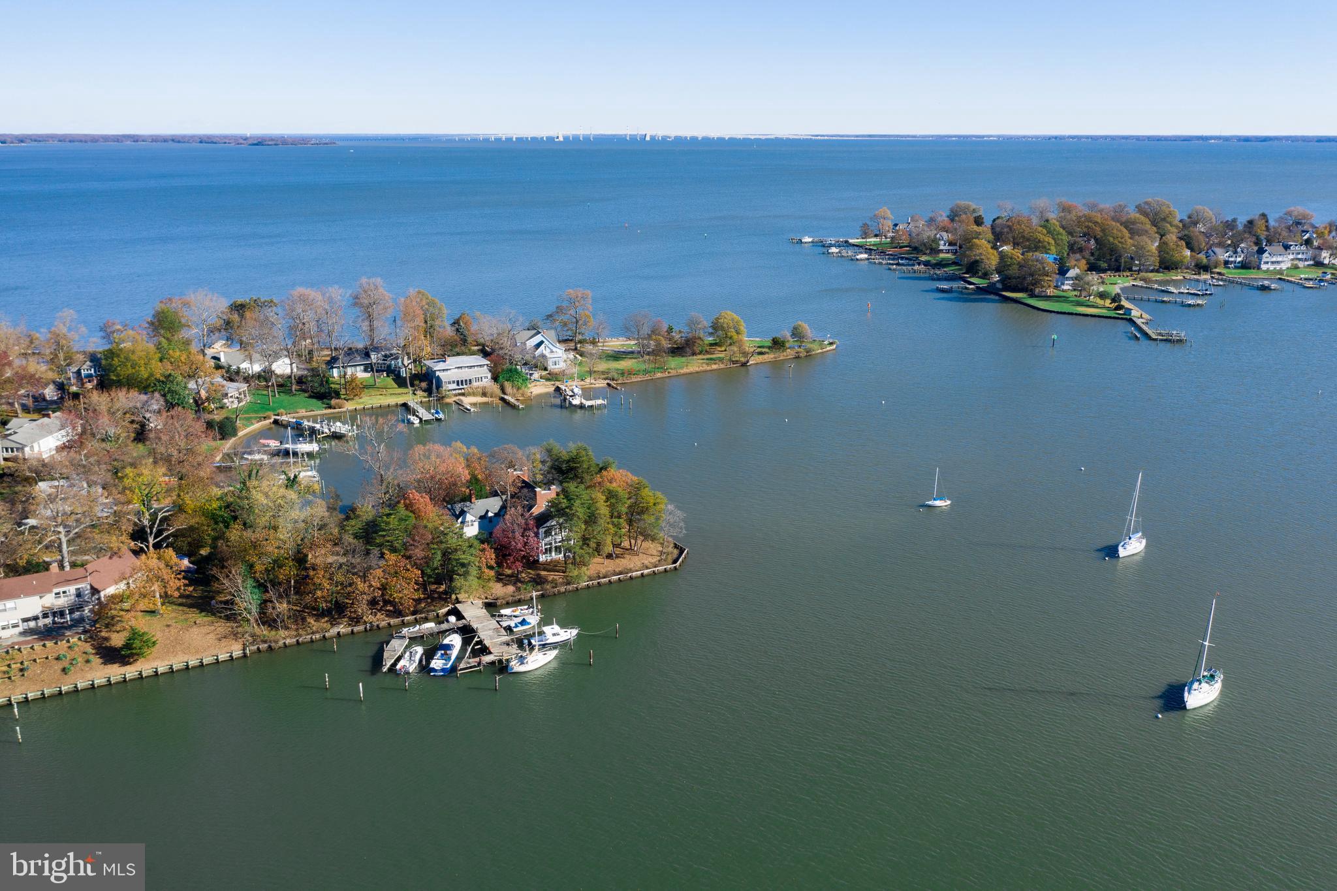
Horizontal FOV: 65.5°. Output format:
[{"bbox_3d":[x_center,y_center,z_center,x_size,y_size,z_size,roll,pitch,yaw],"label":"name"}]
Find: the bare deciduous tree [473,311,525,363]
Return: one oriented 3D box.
[{"bbox_3d":[-49.260,-31.400,303.890,15.000,15.800,14.000,0,17,0],"label":"bare deciduous tree"}]

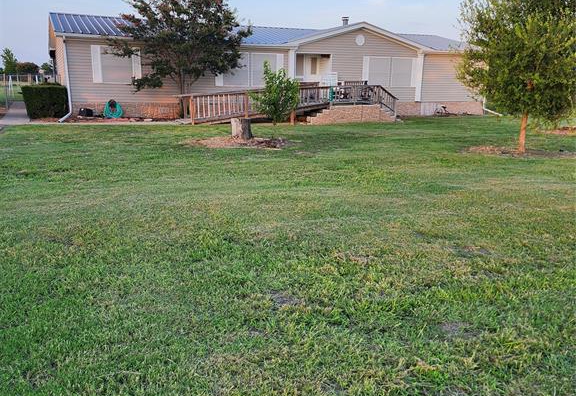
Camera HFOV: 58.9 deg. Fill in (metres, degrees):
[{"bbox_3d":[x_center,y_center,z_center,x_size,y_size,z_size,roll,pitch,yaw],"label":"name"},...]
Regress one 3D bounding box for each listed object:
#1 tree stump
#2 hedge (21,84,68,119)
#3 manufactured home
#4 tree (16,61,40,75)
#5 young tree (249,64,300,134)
[{"bbox_3d":[-1.206,-1.829,13.349,0.540,0.552,0.480,0,13,-5],"label":"tree stump"},{"bbox_3d":[-9.411,-3.706,19.581,1.650,1.215,1.500,-5,14,-25],"label":"hedge"},{"bbox_3d":[-0.768,-7.028,27.756,21.754,4.429,10.352,-5,14,-25],"label":"manufactured home"},{"bbox_3d":[-55.938,-27.376,110.000,4.700,4.600,4.600,-6,14,-26],"label":"tree"},{"bbox_3d":[-0.307,-2.401,12.759,1.280,1.954,1.200,0,13,-2],"label":"young tree"}]

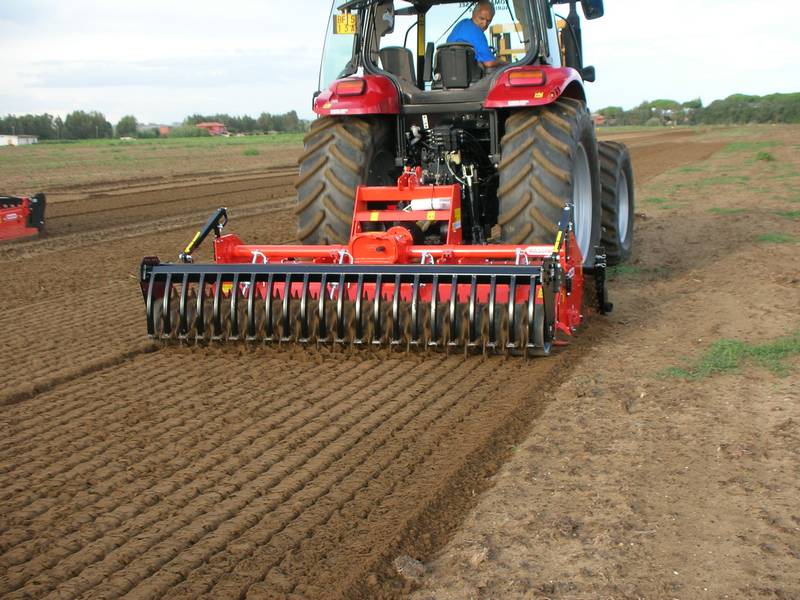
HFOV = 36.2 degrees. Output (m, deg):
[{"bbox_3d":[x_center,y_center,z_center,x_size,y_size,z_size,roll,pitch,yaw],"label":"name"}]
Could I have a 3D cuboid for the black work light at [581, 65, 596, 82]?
[{"bbox_3d":[1.898,-2.293,12.400,0.180,0.200,0.120,1,8,17],"label":"black work light"}]

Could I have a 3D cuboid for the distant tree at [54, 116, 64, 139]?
[{"bbox_3d":[-102.853,-52.106,370.000,3.200,6.700,3.200,-4,8,-16],"label":"distant tree"}]

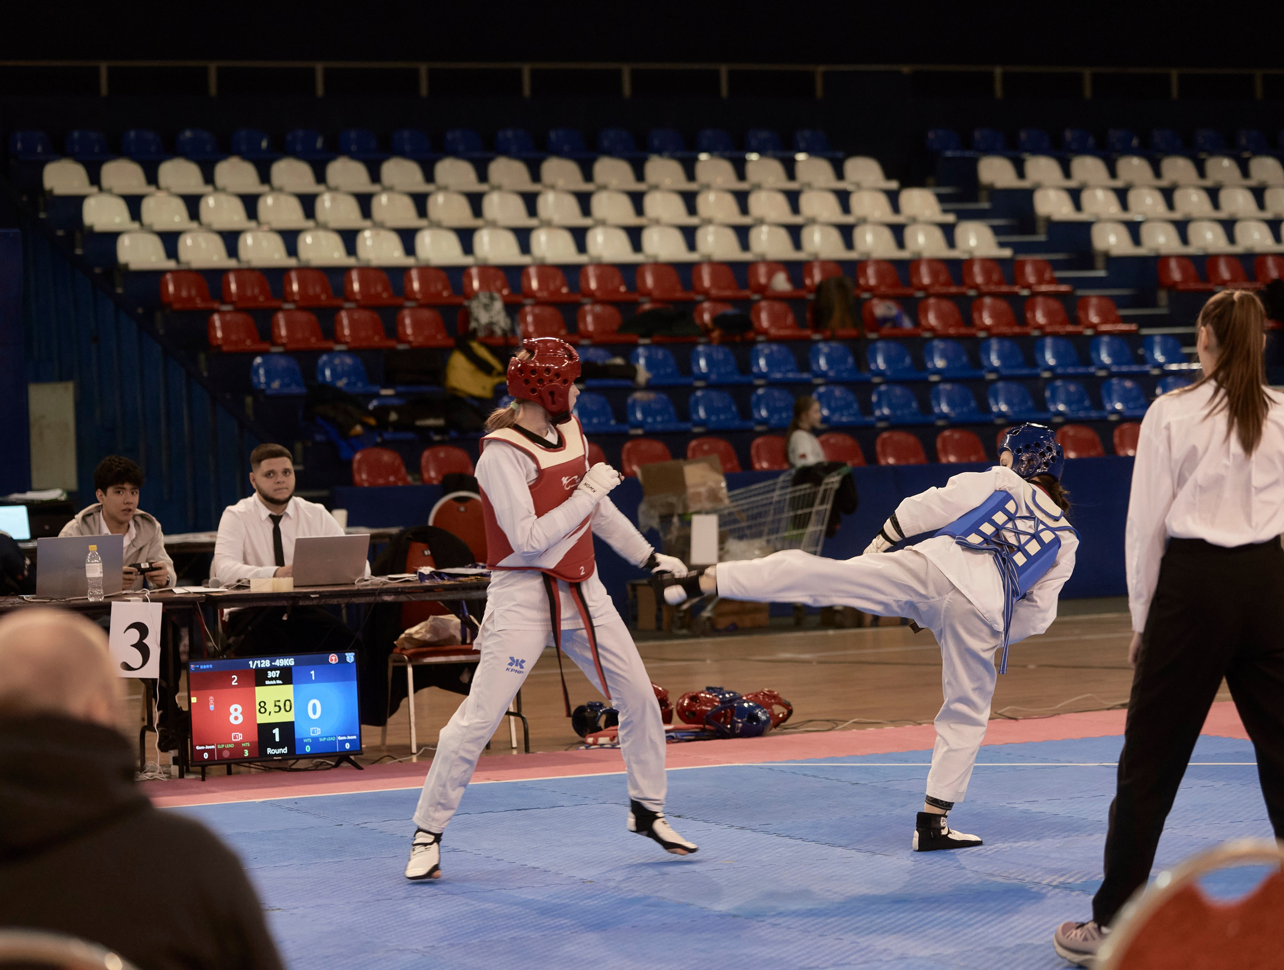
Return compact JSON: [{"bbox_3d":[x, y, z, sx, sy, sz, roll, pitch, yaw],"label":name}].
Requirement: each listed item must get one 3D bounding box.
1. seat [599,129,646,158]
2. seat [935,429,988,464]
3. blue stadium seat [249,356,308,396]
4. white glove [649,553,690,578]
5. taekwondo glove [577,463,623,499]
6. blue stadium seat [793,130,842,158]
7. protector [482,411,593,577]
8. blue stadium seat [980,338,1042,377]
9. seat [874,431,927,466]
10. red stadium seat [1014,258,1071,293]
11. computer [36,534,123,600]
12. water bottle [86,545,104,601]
[{"bbox_3d":[-0.151,-2.960,35.112,0.405,0.295,0.360,-2,2,-27],"label":"seat"},{"bbox_3d":[2.295,-0.245,28.428,0.405,0.295,0.350,-2,2,-26],"label":"seat"},{"bbox_3d":[-2.406,-0.735,27.117,0.370,0.290,0.345,-2,2,-25],"label":"blue stadium seat"},{"bbox_3d":[0.084,0.248,12.500,0.140,0.085,0.095,20,2,6],"label":"white glove"},{"bbox_3d":[-0.133,-0.011,12.600,0.140,0.105,0.090,-30,0,0],"label":"taekwondo glove"},{"bbox_3d":[1.597,-3.082,36.676,0.405,0.295,0.350,-2,2,-26],"label":"blue stadium seat"},{"bbox_3d":[-0.317,0.042,12.300,0.275,0.505,0.375,-2,2,40],"label":"protector"},{"bbox_3d":[2.735,-0.956,29.951,0.410,0.300,0.340,-2,1,-26],"label":"blue stadium seat"},{"bbox_3d":[1.779,-0.227,27.021,0.370,0.277,0.350,-2,2,-25],"label":"seat"},{"bbox_3d":[3.150,-1.643,31.780,0.370,0.290,0.345,-2,2,-25],"label":"red stadium seat"},{"bbox_3d":[-2.258,0.316,16.023,0.355,0.233,0.300,-2,2,-26],"label":"computer"},{"bbox_3d":[-2.078,0.336,15.350,0.064,0.216,0.064,-2,2,-25],"label":"water bottle"}]

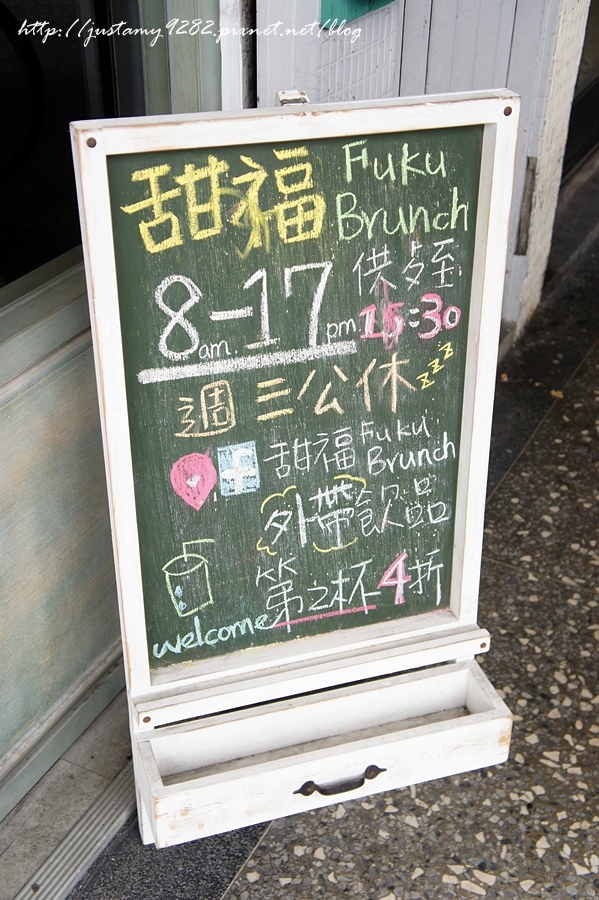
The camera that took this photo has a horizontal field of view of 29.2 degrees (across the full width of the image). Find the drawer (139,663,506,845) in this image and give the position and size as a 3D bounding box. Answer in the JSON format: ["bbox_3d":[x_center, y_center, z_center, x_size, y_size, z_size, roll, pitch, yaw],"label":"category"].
[{"bbox_3d":[0.035,0.388,1.491,0.471,0.082,0.119,-9,30,-15],"label":"drawer"}]

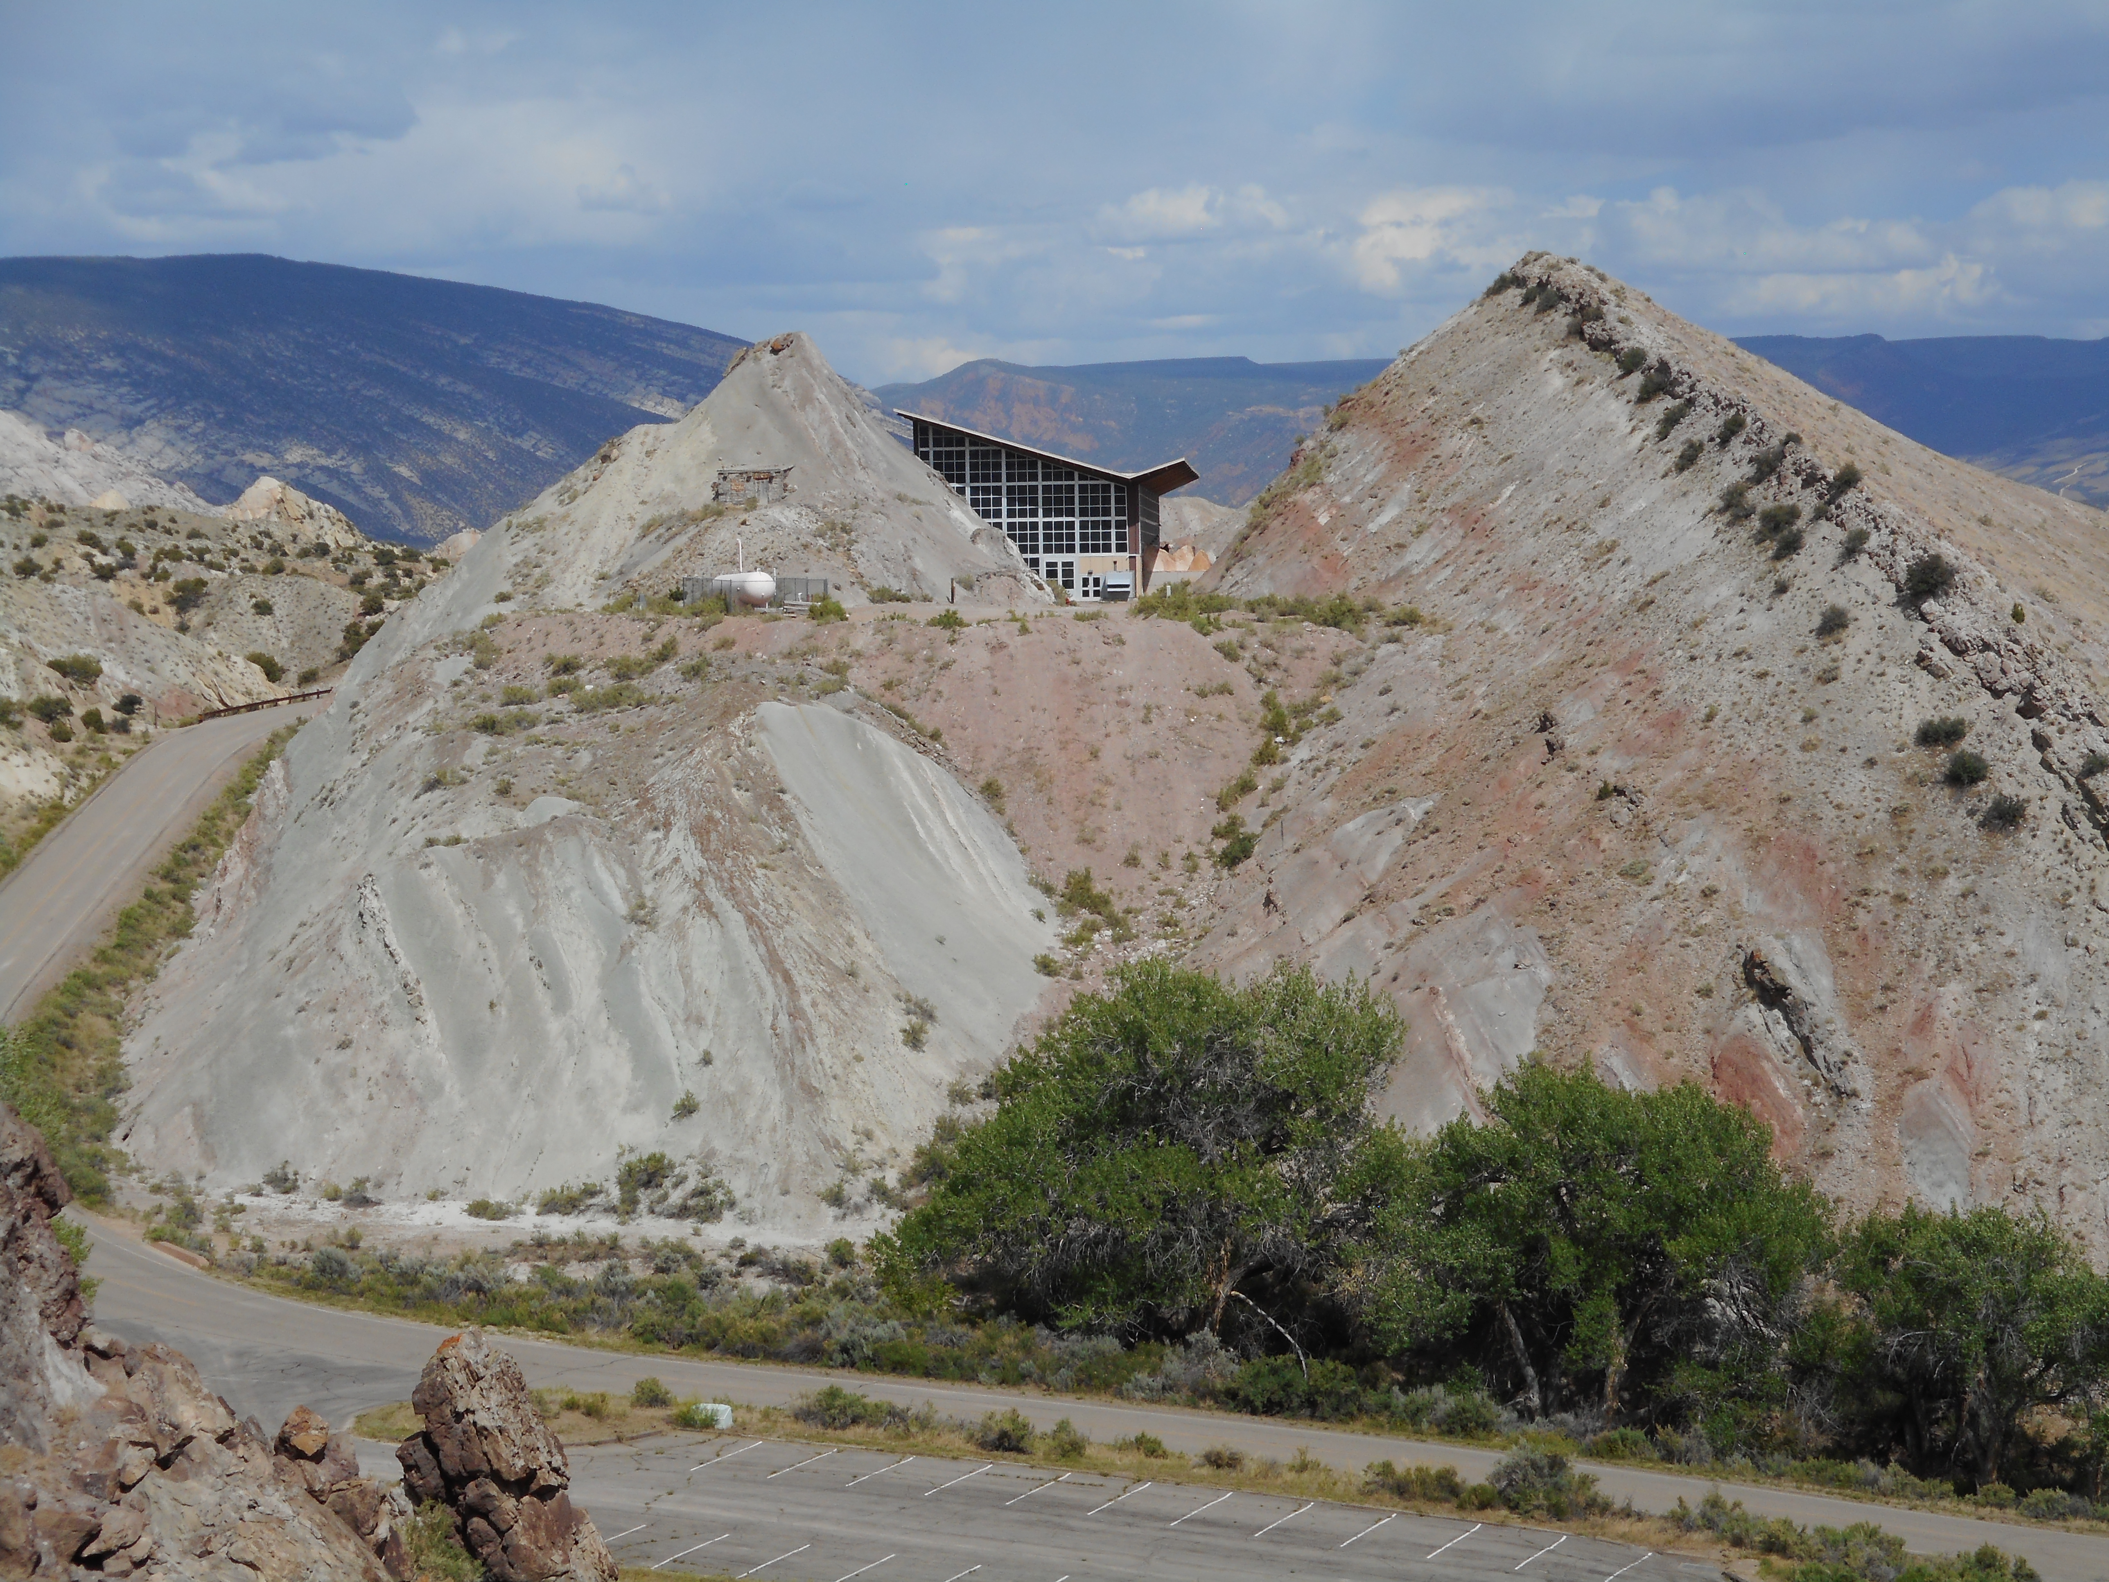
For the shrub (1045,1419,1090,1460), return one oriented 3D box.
[{"bbox_3d":[0.439,23.010,166.703,1.492,1.334,1.441,-1,2,0],"label":"shrub"}]

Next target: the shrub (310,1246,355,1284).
[{"bbox_3d":[-31.181,20.502,202.690,1.884,1.482,1.724,-1,2,0],"label":"shrub"}]

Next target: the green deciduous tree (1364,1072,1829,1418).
[{"bbox_3d":[20.670,17.127,177.000,16.764,13.387,14.249,-1,2,0],"label":"green deciduous tree"}]

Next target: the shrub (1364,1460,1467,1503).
[{"bbox_3d":[12.424,23.715,161.151,3.439,1.340,2.095,-1,2,0],"label":"shrub"}]

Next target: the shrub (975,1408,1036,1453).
[{"bbox_3d":[-1.767,22.855,167.713,2.136,1.424,1.844,-1,2,0],"label":"shrub"}]

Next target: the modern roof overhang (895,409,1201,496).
[{"bbox_3d":[0.087,-32.392,448.944,26.300,6.800,46.000,-1,2,3],"label":"modern roof overhang"}]

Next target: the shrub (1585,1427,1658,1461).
[{"bbox_3d":[20.463,23.586,169.370,2.623,1.010,1.998,-1,2,0],"label":"shrub"}]

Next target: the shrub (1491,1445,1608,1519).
[{"bbox_3d":[16.829,23.533,159.722,3.903,2.201,2.965,-1,2,0],"label":"shrub"}]

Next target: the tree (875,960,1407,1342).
[{"bbox_3d":[3.415,14.613,187.000,20.578,15.290,16.874,-1,2,0],"label":"tree"}]

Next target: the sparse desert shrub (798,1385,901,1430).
[{"bbox_3d":[-7.487,22.490,171.212,3.654,1.423,2.225,-1,2,0],"label":"sparse desert shrub"}]

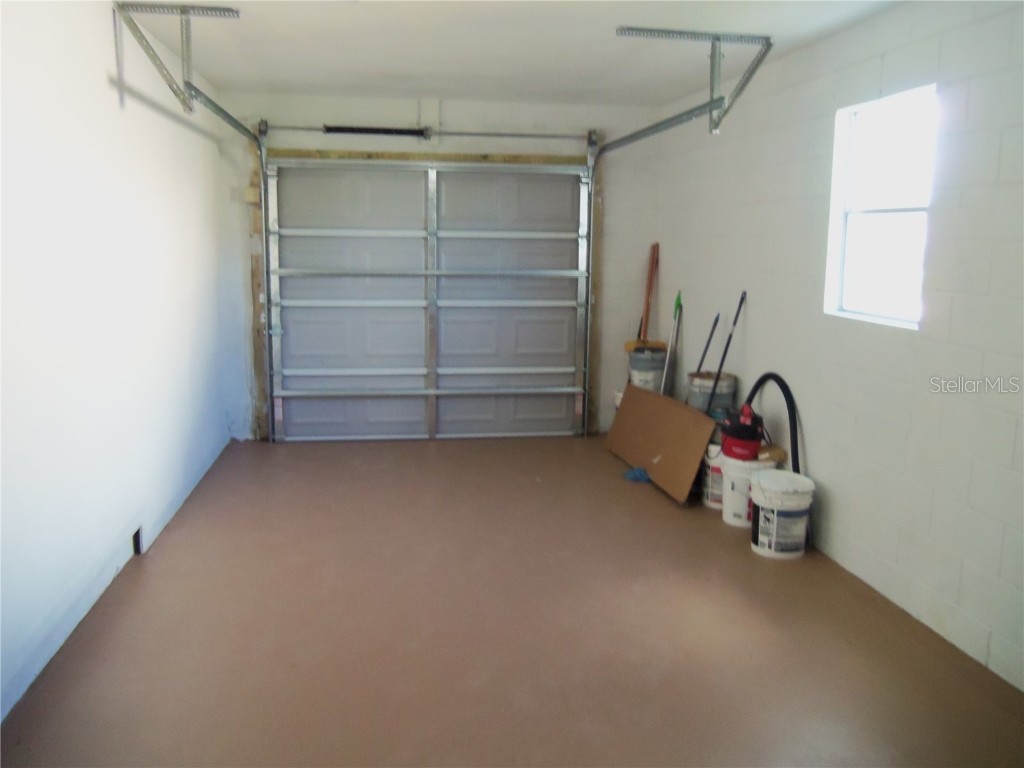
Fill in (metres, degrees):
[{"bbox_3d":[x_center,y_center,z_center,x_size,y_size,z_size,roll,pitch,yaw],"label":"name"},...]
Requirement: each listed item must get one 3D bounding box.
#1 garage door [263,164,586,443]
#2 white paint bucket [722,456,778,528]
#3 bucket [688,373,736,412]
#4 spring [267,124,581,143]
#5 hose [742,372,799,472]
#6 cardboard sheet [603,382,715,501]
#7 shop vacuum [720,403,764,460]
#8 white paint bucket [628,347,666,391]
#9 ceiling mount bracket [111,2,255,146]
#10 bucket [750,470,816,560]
[{"bbox_3d":[-0.613,-0.616,6.448,2.450,2.130,0.090,0,10,-8],"label":"garage door"},{"bbox_3d":[1.345,0.598,4.715,0.305,0.365,0.305,4,10,19],"label":"white paint bucket"},{"bbox_3d":[1.251,0.128,5.242,0.300,0.370,0.300,1,9,0],"label":"bucket"},{"bbox_3d":[-0.588,-1.866,6.159,2.420,0.100,0.100,0,10,-8],"label":"spring"},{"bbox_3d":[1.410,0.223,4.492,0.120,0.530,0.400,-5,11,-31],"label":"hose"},{"bbox_3d":[0.970,0.360,5.679,0.020,0.530,1.430,18,5,-15],"label":"cardboard sheet"},{"bbox_3d":[1.299,0.268,4.653,0.220,0.290,0.220,4,10,18],"label":"shop vacuum"},{"bbox_3d":[1.057,-0.076,6.481,0.300,0.370,0.300,1,9,0],"label":"white paint bucket"},{"bbox_3d":[-1.706,-1.701,4.875,0.550,0.480,2.000,0,10,-8],"label":"ceiling mount bracket"},{"bbox_3d":[1.382,0.672,4.252,0.310,0.368,0.310,4,10,19],"label":"bucket"}]

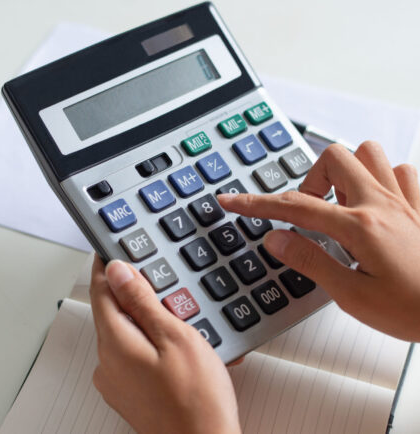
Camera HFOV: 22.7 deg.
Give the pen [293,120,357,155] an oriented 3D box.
[{"bbox_3d":[0.053,-0.069,0.759,0.142,0.011,0.010,25,53,20],"label":"pen"}]

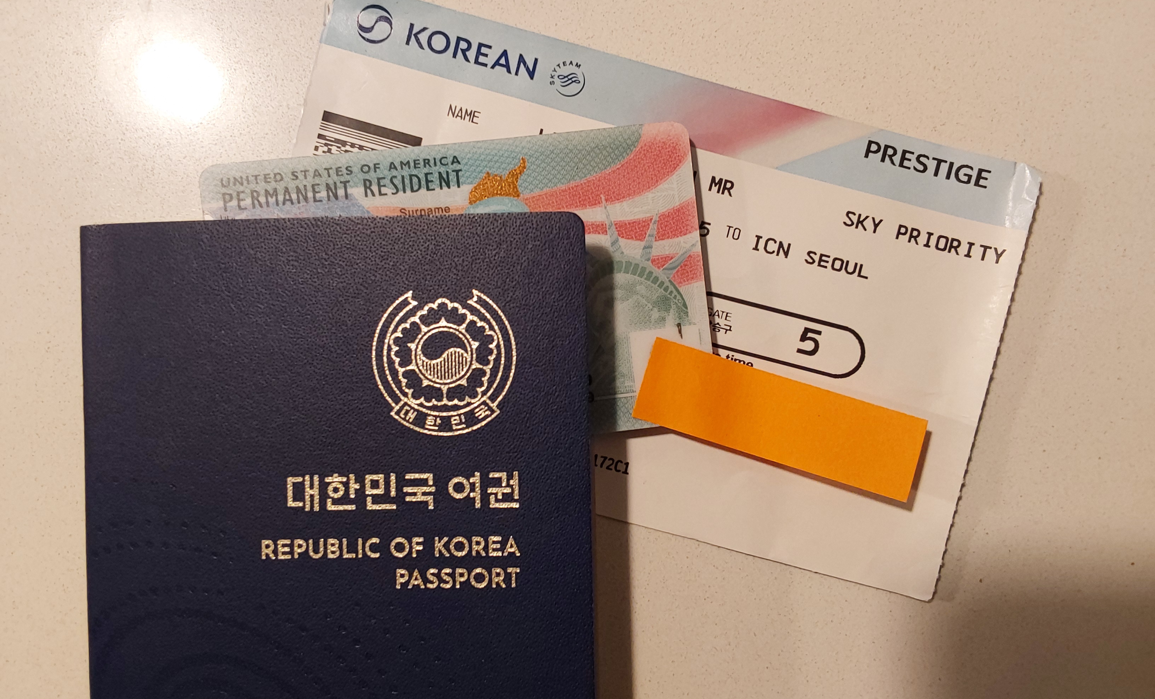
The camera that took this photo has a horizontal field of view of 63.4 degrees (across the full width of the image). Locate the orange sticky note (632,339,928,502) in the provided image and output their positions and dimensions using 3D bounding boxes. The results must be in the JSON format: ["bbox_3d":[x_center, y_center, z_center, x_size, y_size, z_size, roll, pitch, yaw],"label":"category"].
[{"bbox_3d":[0.036,0.013,0.168,0.051,0.001,0.015,17,88,-1],"label":"orange sticky note"}]

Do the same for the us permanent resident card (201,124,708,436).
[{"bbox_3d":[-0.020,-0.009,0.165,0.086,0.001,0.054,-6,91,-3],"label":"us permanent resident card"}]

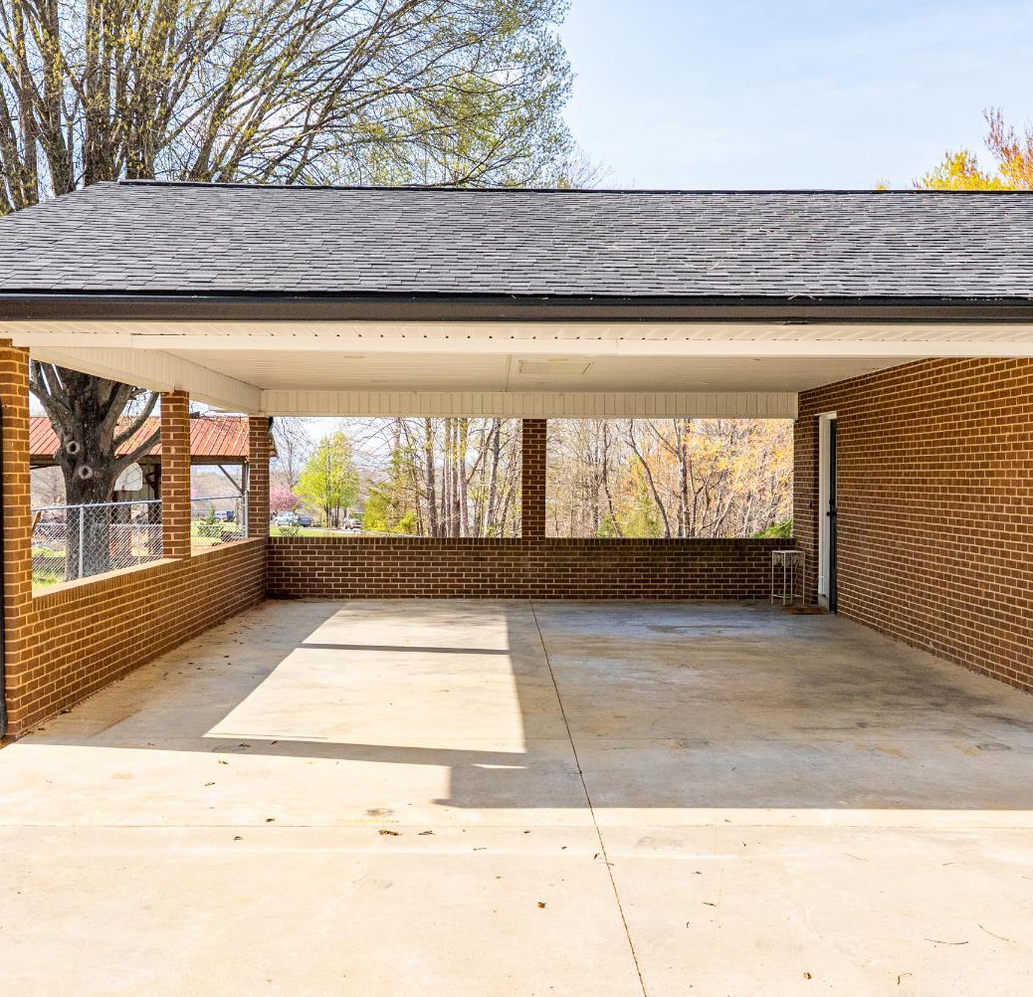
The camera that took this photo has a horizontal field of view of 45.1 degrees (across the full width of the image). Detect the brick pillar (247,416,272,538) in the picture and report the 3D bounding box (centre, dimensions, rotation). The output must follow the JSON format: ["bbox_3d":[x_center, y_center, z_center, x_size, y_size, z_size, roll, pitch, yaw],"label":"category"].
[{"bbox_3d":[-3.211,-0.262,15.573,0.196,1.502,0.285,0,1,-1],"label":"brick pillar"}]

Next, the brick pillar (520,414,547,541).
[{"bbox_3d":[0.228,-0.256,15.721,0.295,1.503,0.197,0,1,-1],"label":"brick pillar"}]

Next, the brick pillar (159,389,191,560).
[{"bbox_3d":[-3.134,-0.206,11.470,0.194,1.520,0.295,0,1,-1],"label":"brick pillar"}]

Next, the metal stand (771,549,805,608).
[{"bbox_3d":[3.294,0.961,15.044,0.275,0.650,0.275,0,1,-20],"label":"metal stand"}]

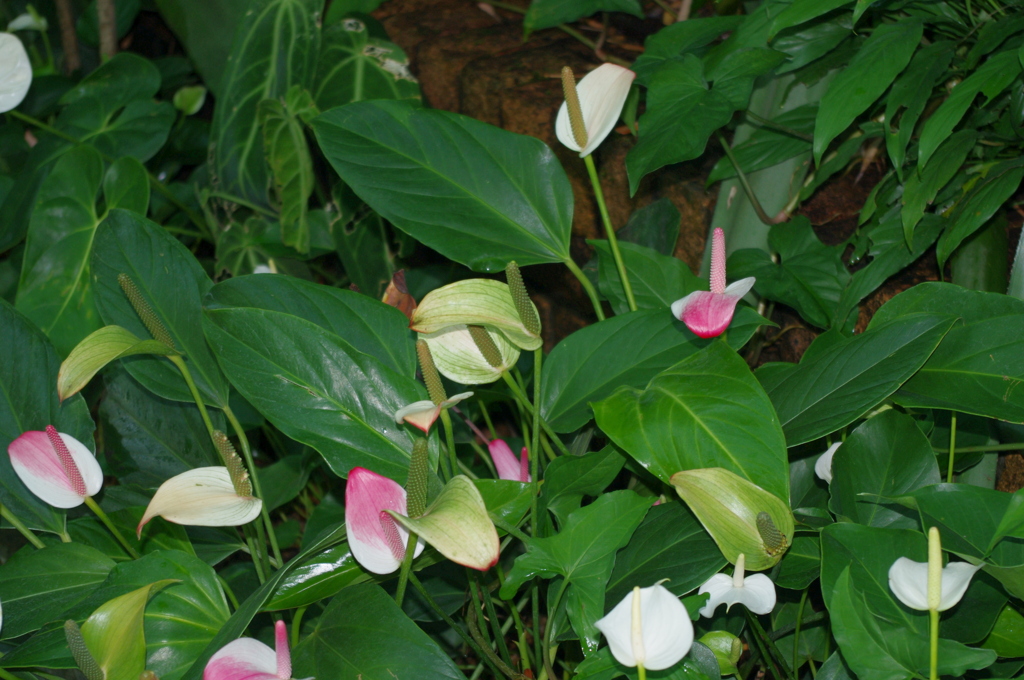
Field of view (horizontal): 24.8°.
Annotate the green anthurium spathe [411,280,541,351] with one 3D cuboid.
[{"bbox_3d":[-0.028,-0.020,1.830,0.102,0.055,0.065,8,27,16],"label":"green anthurium spathe"}]

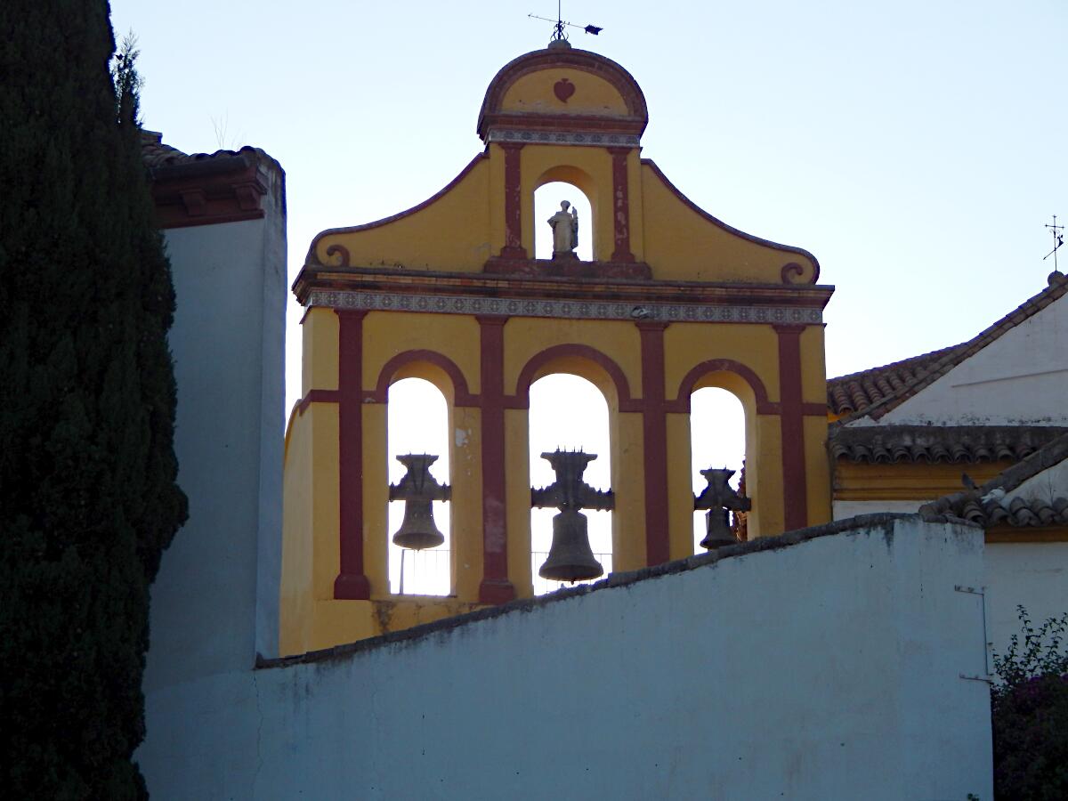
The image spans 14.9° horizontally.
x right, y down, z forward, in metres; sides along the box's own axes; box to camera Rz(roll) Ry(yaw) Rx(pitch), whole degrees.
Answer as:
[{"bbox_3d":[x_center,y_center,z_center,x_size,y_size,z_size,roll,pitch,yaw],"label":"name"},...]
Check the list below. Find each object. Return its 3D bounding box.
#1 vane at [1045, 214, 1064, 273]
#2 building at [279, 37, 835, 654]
[{"bbox_3d":[6.065,-1.828,47.663,0.240,0.705,0.580,4,-18,-15],"label":"vane"},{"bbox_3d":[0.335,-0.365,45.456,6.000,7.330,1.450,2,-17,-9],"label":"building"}]

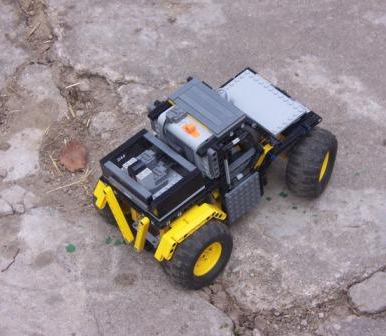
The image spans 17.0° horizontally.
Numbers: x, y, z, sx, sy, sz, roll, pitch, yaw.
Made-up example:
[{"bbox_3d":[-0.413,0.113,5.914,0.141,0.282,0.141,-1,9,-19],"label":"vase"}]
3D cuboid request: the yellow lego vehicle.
[{"bbox_3d":[0.023,-0.012,1.458,0.267,0.168,0.176,-38,55,-21],"label":"yellow lego vehicle"}]

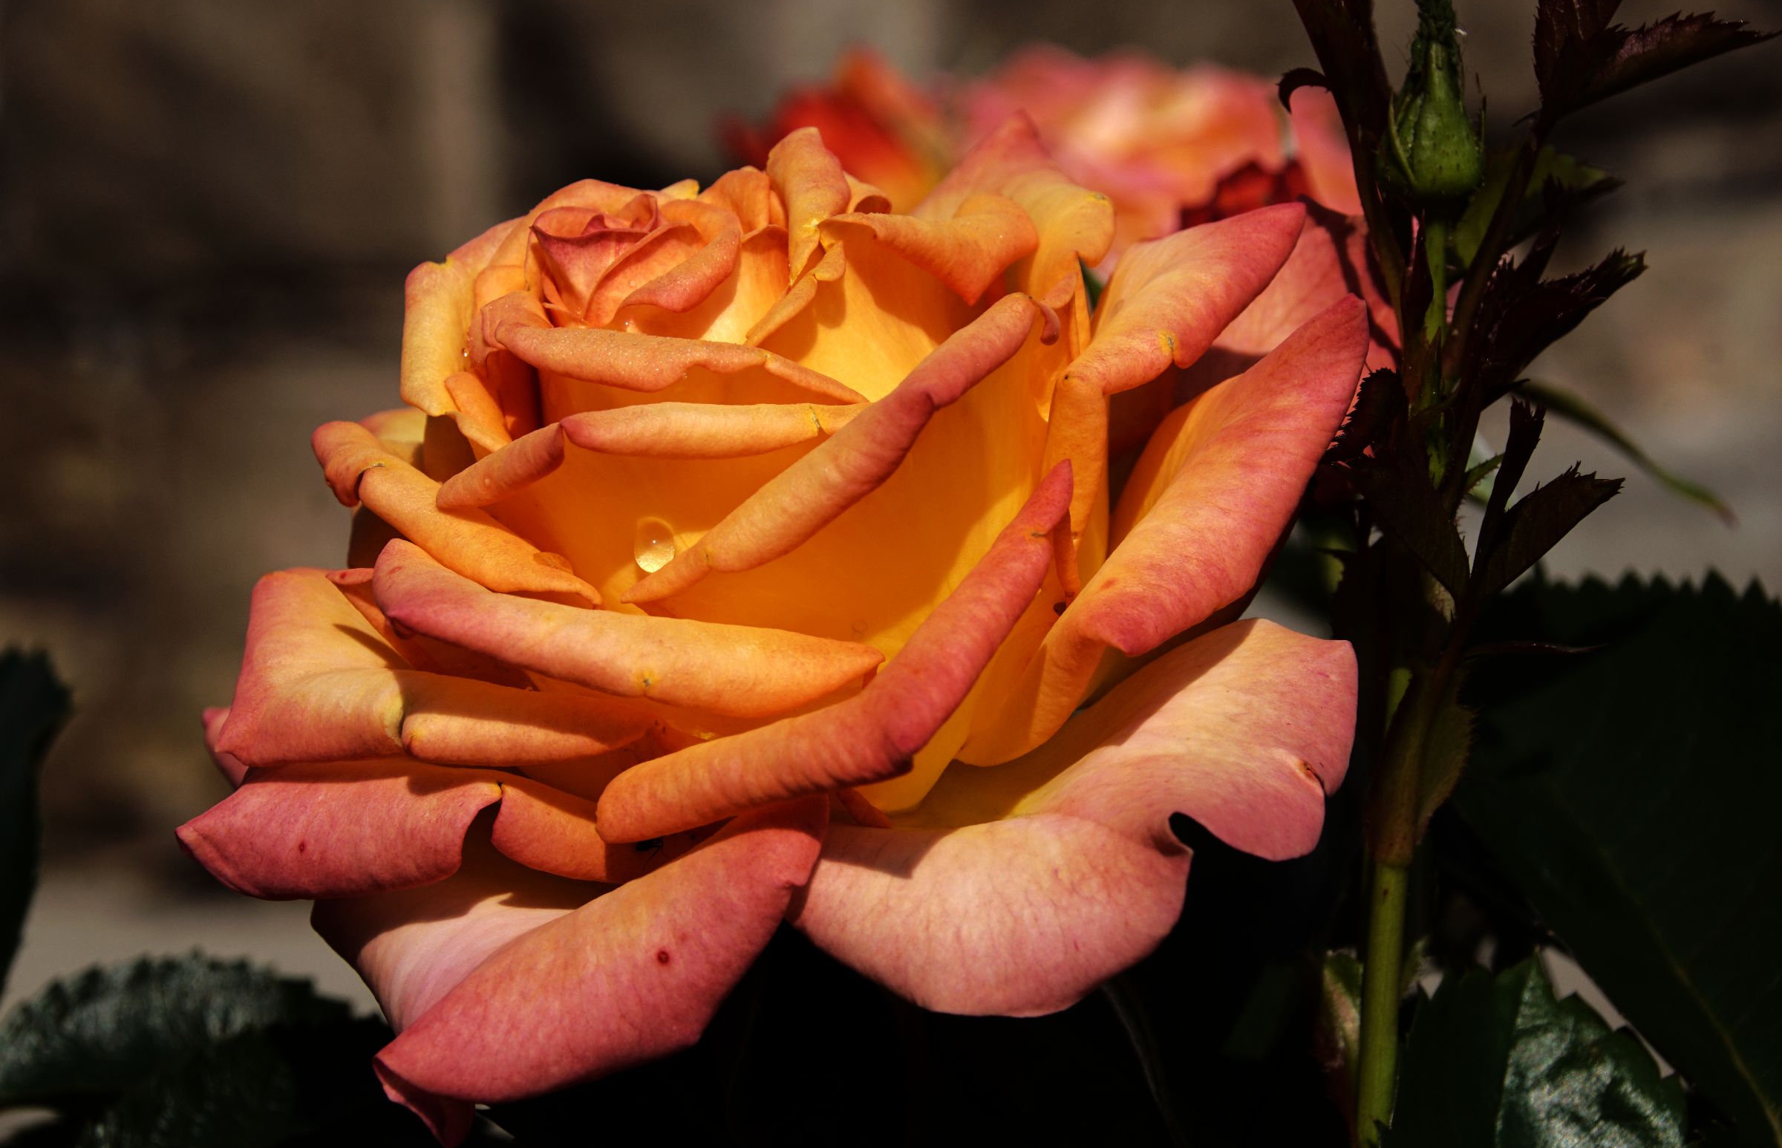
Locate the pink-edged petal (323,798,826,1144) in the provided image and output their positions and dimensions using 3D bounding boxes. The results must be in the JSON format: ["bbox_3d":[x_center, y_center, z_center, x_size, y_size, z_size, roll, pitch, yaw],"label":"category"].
[{"bbox_3d":[-0.028,0.035,0.582,0.040,0.024,0.022,3,12,12],"label":"pink-edged petal"}]

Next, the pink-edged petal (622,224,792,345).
[{"bbox_3d":[-0.017,-0.026,0.611,0.013,0.009,0.010,-3,12,-15],"label":"pink-edged petal"}]

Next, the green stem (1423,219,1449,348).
[{"bbox_3d":[0.051,-0.027,0.625,0.003,0.012,0.002,0,12,0],"label":"green stem"}]

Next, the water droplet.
[{"bbox_3d":[-0.021,-0.003,0.597,0.004,0.005,0.003,0,12,0],"label":"water droplet"}]

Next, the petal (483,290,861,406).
[{"bbox_3d":[-0.020,-0.020,0.604,0.033,0.009,0.012,1,12,5],"label":"petal"}]

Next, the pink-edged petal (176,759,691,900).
[{"bbox_3d":[-0.041,0.023,0.594,0.043,0.008,0.018,3,12,15],"label":"pink-edged petal"}]

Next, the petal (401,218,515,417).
[{"bbox_3d":[-0.040,-0.023,0.625,0.008,0.018,0.007,-12,17,-44],"label":"petal"}]

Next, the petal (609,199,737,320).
[{"bbox_3d":[-0.020,-0.028,0.614,0.010,0.010,0.010,-3,12,-15],"label":"petal"}]

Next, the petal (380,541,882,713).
[{"bbox_3d":[-0.023,0.005,0.586,0.043,0.013,0.014,2,12,10],"label":"petal"}]

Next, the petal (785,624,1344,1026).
[{"bbox_3d":[0.016,0.021,0.592,0.041,0.027,0.032,-4,13,-20],"label":"petal"}]

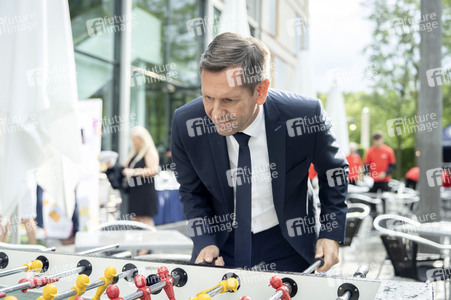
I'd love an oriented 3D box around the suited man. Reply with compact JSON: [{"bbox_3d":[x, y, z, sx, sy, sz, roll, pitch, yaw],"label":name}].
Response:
[{"bbox_3d":[0.150,0.471,1.740,0.600,1.570,0.750,0,-2,16],"label":"suited man"}]

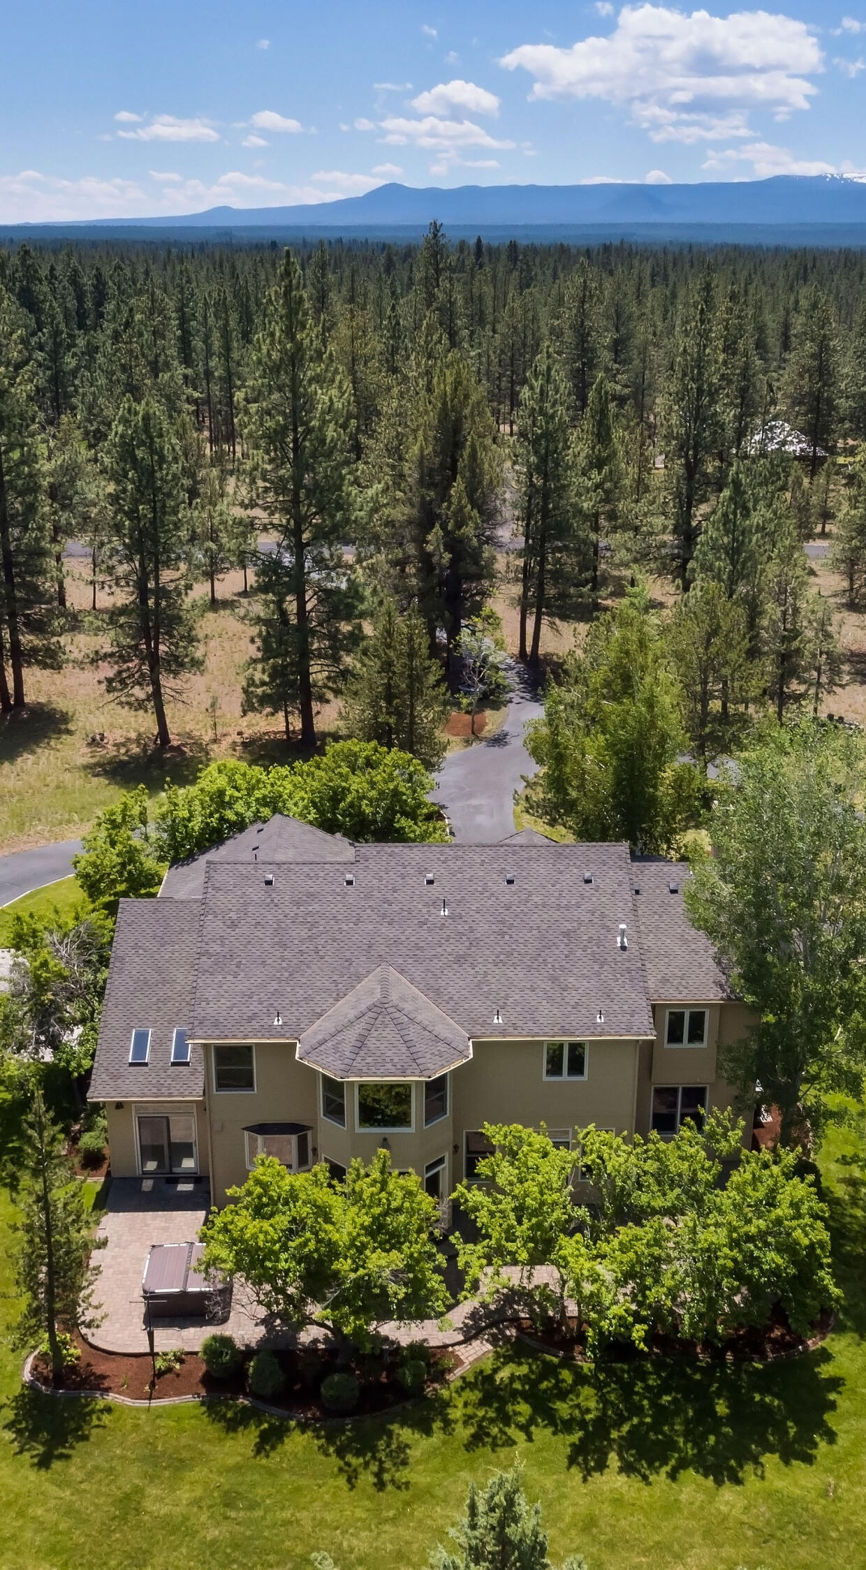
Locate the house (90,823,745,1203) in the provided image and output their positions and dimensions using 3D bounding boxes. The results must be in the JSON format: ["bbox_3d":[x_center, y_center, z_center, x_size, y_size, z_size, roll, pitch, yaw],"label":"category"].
[{"bbox_3d":[0.100,5.878,47.822,21.200,9.200,17.400,0,21,-1],"label":"house"}]

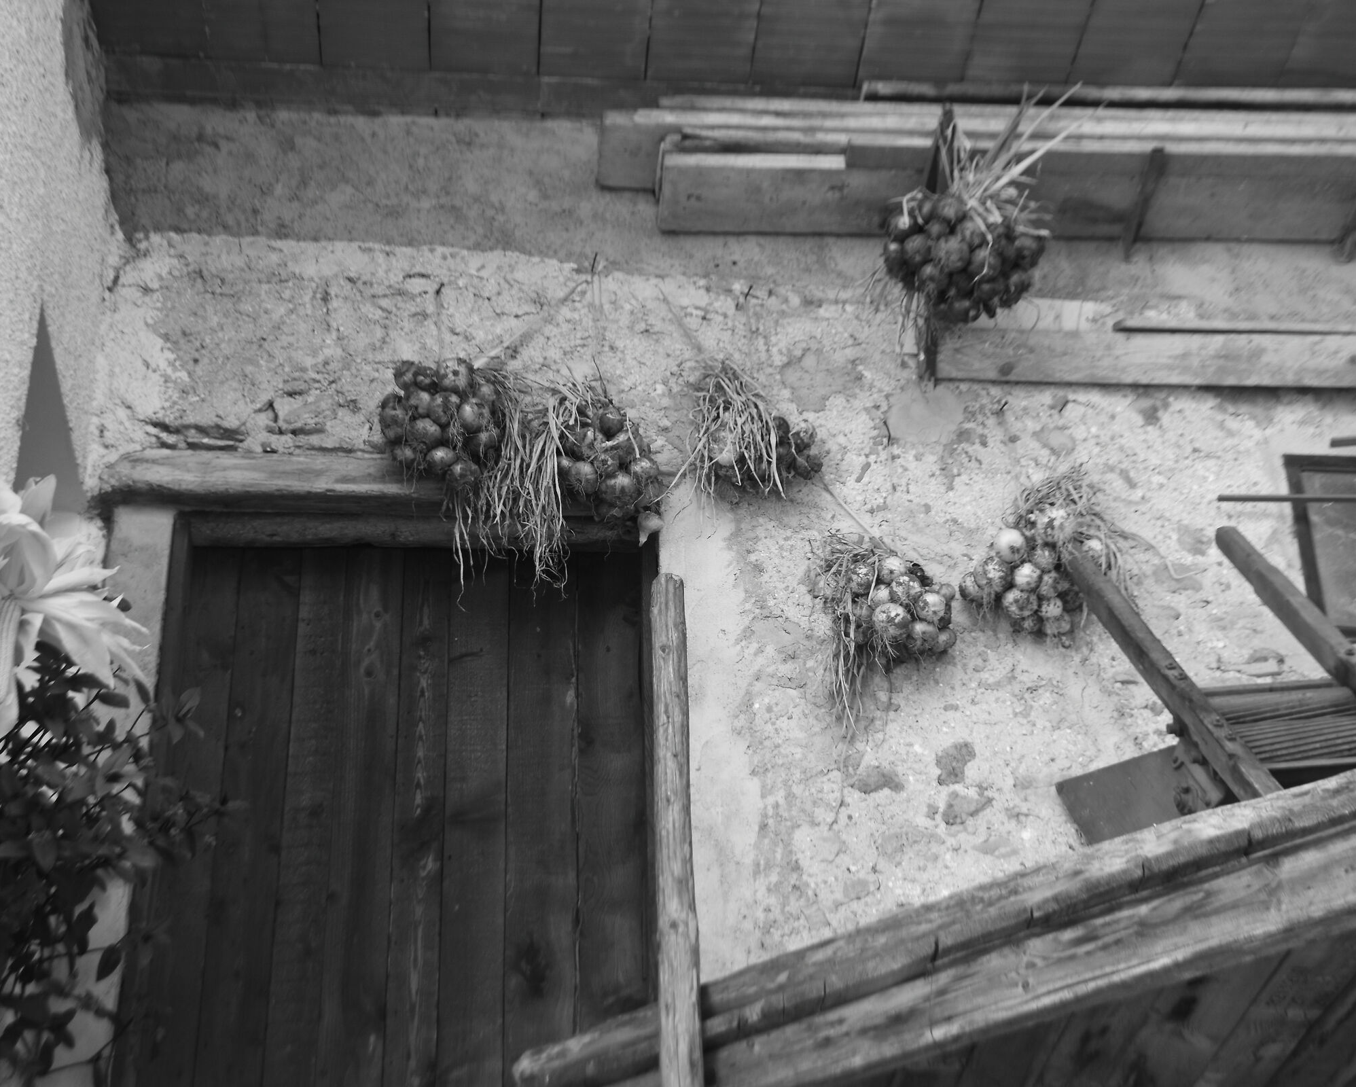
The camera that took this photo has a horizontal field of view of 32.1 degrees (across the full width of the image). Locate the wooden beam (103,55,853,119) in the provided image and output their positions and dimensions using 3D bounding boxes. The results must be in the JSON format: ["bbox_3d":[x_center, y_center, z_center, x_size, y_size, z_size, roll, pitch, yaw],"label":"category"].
[{"bbox_3d":[-0.443,-1.020,5.359,1.682,0.105,0.060,1,-33,-4],"label":"wooden beam"}]

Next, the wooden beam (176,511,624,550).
[{"bbox_3d":[-0.538,-0.011,4.815,0.908,0.075,0.065,1,-33,-4],"label":"wooden beam"}]

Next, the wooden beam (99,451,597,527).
[{"bbox_3d":[-0.600,-0.105,4.825,1.117,0.115,0.125,1,-33,-4],"label":"wooden beam"}]

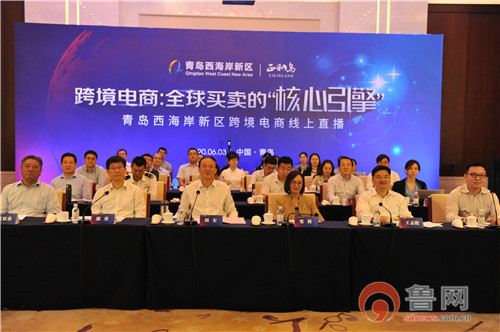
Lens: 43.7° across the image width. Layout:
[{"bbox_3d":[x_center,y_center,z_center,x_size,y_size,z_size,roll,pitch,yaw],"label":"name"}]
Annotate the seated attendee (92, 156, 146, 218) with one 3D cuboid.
[{"bbox_3d":[-1.257,0.589,5.990,0.550,1.330,0.720,1,3,-3],"label":"seated attendee"}]

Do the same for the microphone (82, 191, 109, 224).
[{"bbox_3d":[-1.408,0.372,5.680,0.200,0.290,0.280,2,3,27],"label":"microphone"}]

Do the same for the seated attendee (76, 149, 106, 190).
[{"bbox_3d":[-2.389,0.429,9.230,0.490,1.304,0.760,1,3,-1],"label":"seated attendee"}]

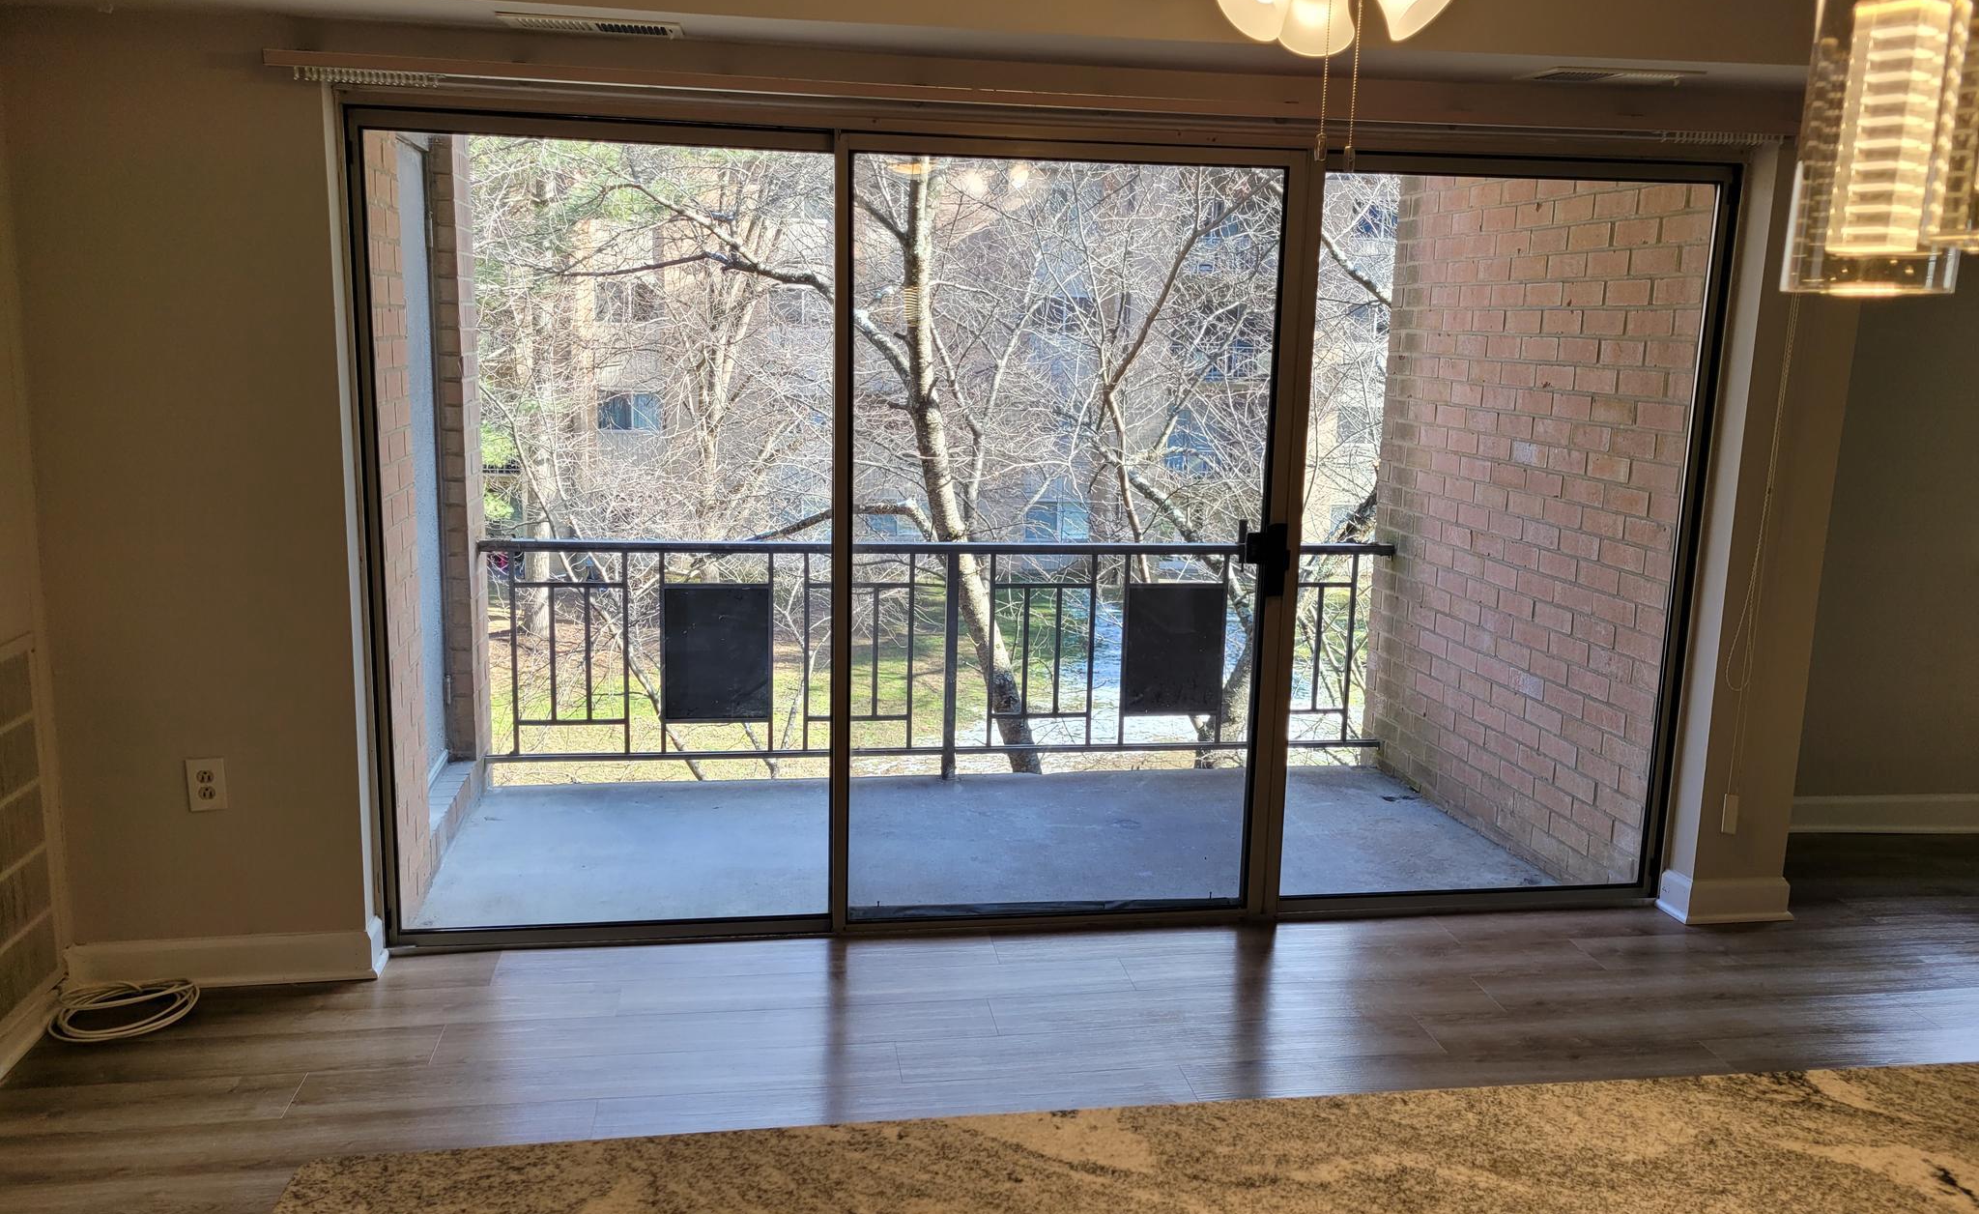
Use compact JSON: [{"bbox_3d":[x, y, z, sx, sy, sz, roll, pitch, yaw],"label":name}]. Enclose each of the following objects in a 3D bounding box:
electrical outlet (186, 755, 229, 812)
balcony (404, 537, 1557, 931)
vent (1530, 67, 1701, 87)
[{"bbox_3d":[-1.754,0.400,3.331,0.079,0.120,0.012,0,10,-9],"label":"electrical outlet"},{"bbox_3d":[0.003,0.375,4.805,3.482,0.901,1.827,0,10,-9],"label":"balcony"},{"bbox_3d":[1.441,-1.221,3.437,0.359,0.020,0.160,0,10,-9],"label":"vent"}]

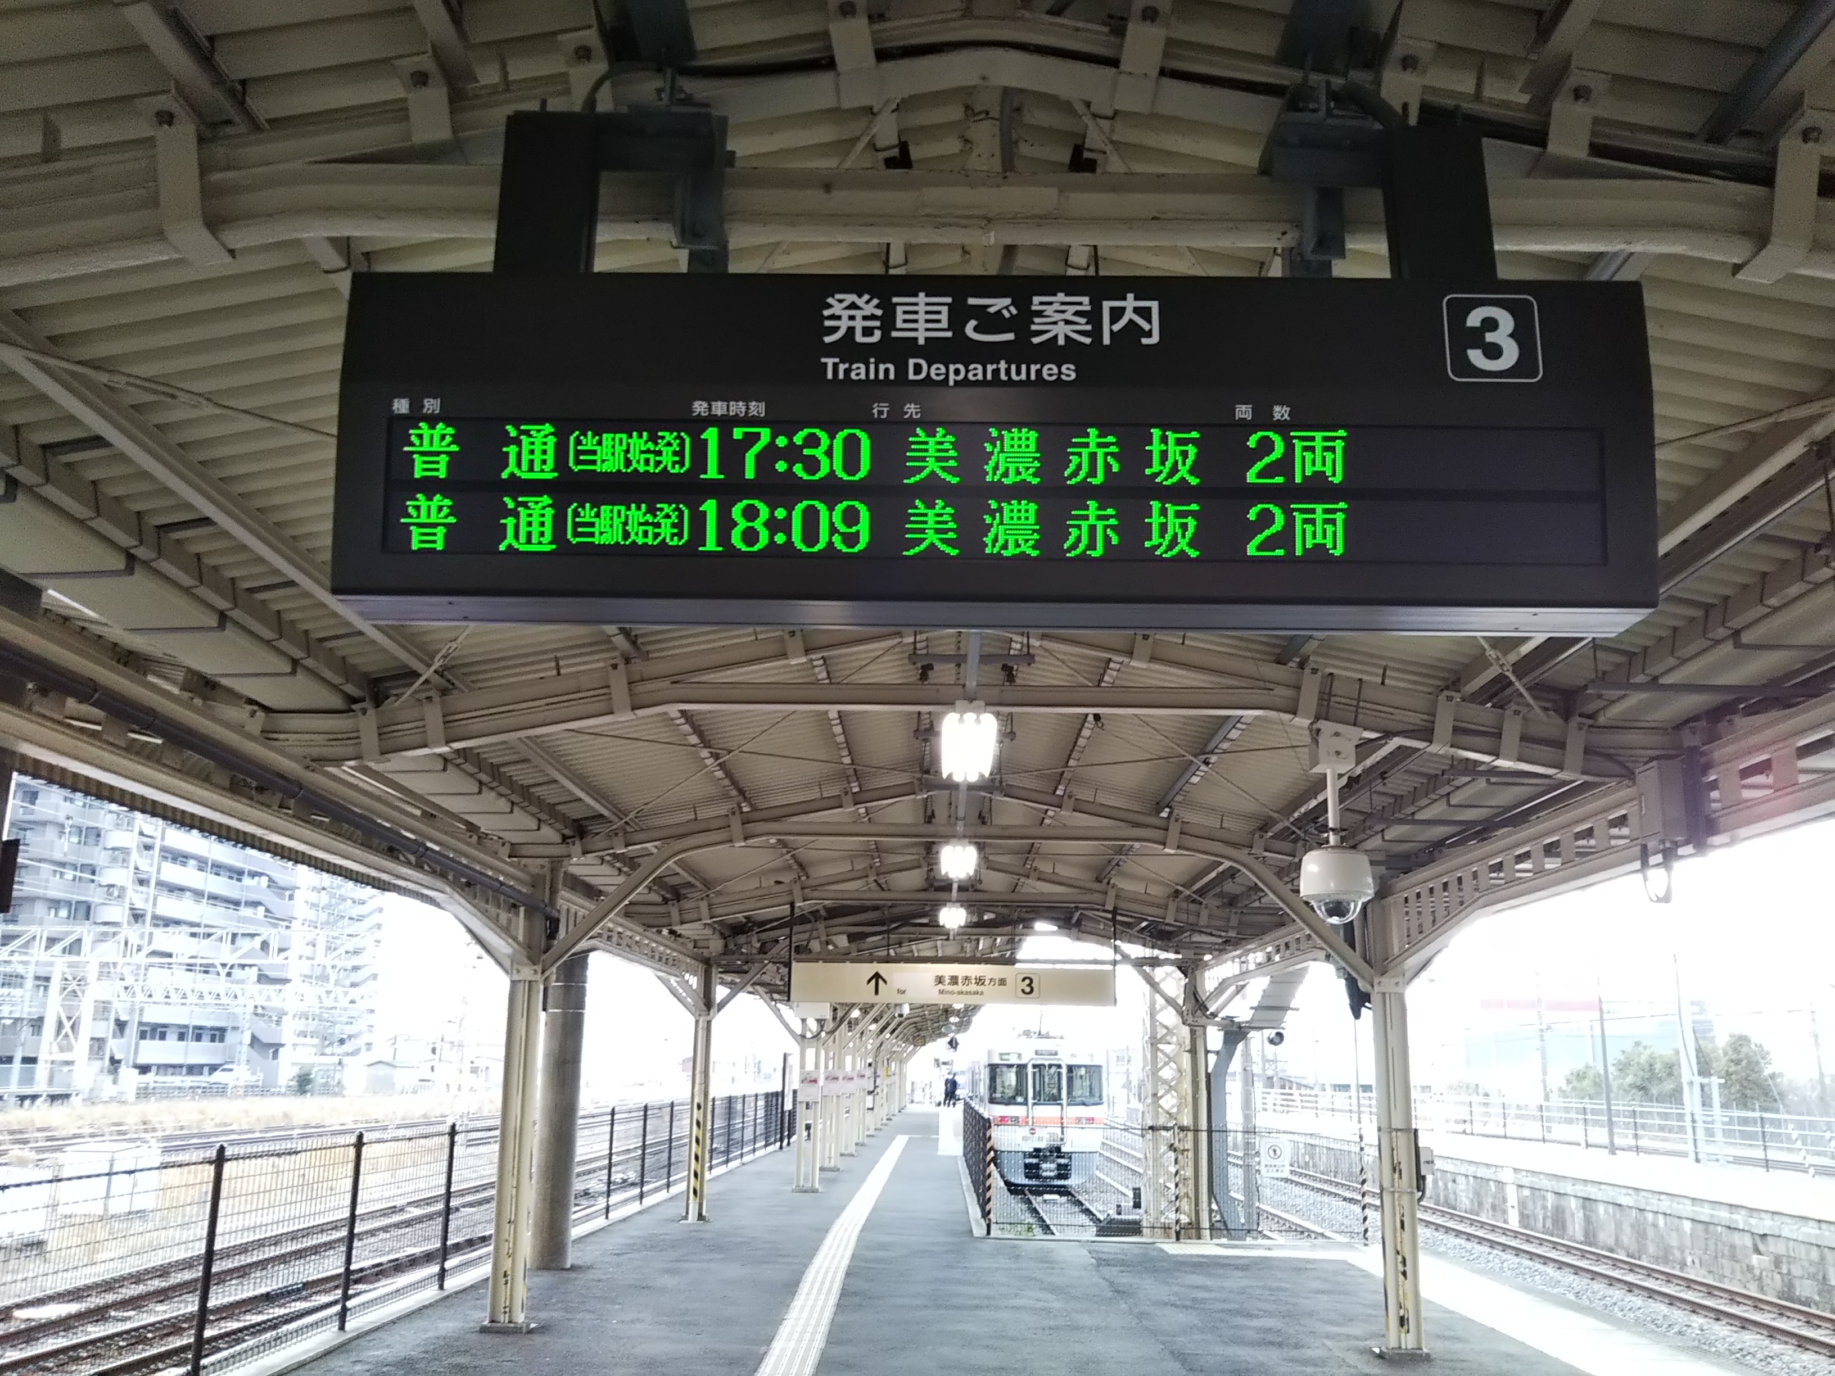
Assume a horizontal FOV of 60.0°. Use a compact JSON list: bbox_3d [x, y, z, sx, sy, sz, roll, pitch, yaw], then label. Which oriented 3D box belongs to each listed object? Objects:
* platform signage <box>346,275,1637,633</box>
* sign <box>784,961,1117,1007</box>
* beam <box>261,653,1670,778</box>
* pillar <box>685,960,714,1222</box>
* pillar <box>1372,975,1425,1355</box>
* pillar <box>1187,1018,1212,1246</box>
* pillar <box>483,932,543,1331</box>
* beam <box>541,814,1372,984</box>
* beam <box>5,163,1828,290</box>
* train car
[{"bbox_3d":[0.152,-0.470,3.333,2.630,0.660,0.330,0,-14,1],"label":"platform signage"},{"bbox_3d":[0.354,3.050,16.442,3.390,0.430,0.190,0,-14,1],"label":"sign"},{"bbox_3d":[0.219,0.136,7.816,6.900,0.620,0.160,0,-14,1],"label":"beam"},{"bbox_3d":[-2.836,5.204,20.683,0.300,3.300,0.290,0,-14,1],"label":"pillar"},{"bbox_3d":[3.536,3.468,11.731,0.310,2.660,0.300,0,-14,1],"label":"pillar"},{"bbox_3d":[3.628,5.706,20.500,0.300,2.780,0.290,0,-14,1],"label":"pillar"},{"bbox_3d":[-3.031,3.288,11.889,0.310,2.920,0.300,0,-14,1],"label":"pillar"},{"bbox_3d":[0.298,1.615,12.262,6.410,1.270,0.170,0,-14,1],"label":"beam"},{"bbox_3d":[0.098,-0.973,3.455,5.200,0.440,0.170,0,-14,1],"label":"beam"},{"bbox_3d":[3.454,15.407,59.413,2.950,3.800,40.000,0,-14,1],"label":"train car"}]

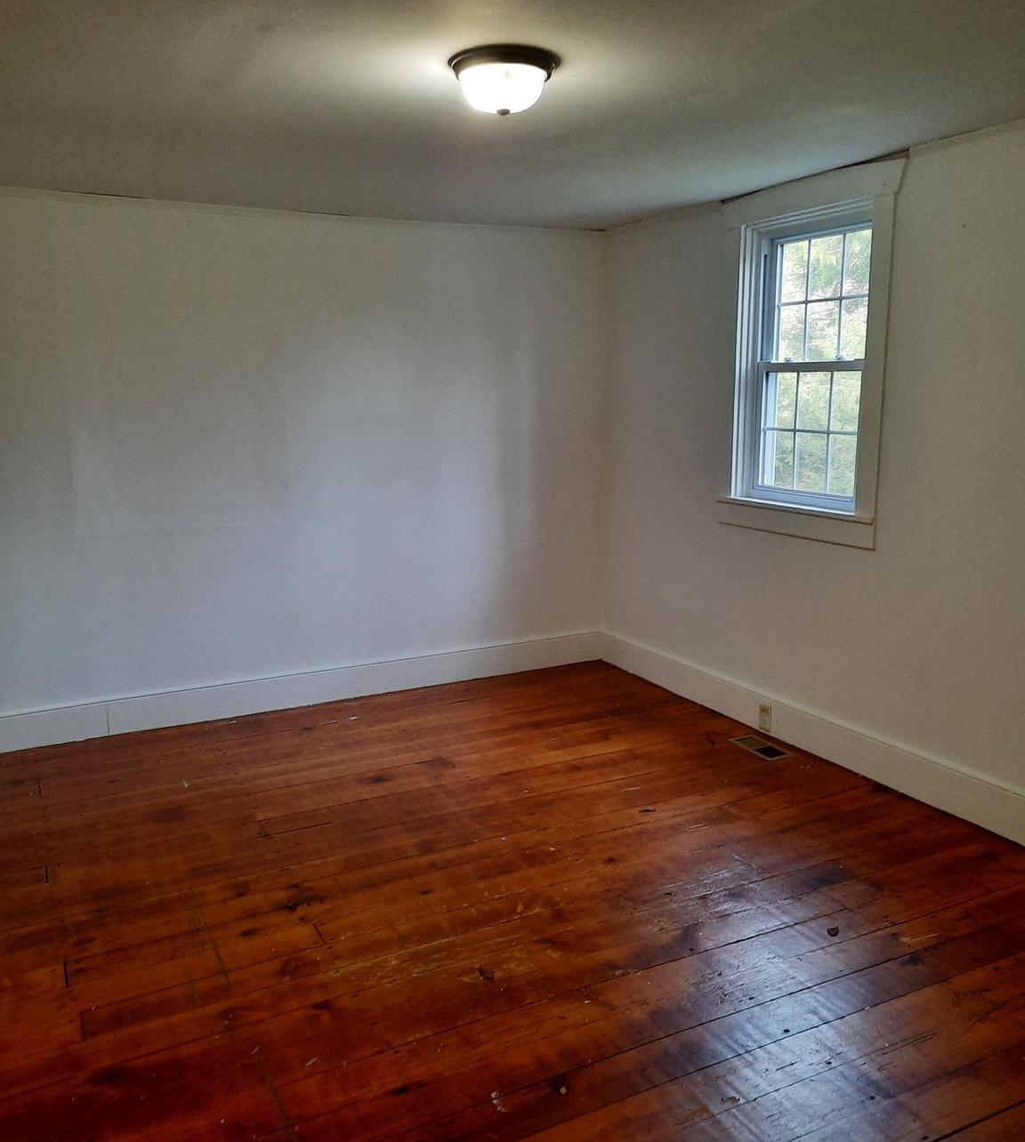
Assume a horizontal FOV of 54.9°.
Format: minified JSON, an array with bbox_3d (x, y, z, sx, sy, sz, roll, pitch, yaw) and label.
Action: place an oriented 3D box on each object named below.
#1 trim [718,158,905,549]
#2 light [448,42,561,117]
[{"bbox_3d":[1.228,-0.868,4.175,0.090,1.454,1.013,-6,12,-27],"label":"trim"},{"bbox_3d":[-0.020,-1.252,2.559,0.289,0.130,0.289,0,11,0],"label":"light"}]

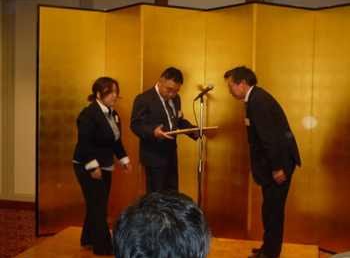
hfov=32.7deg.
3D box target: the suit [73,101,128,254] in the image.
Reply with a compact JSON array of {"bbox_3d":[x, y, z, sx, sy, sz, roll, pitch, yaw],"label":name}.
[{"bbox_3d":[-0.654,0.396,5.200,0.430,1.310,0.460,3,4,35],"label":"suit"}]

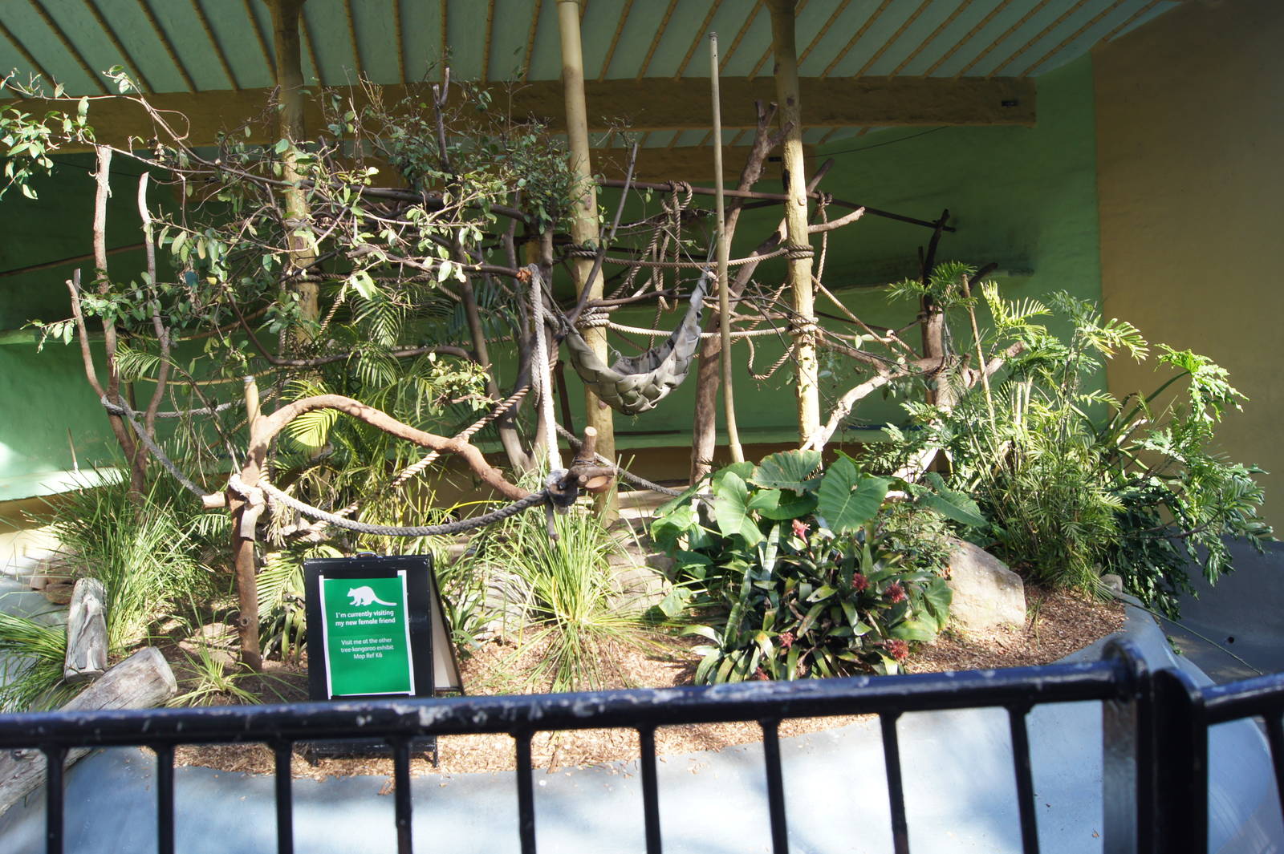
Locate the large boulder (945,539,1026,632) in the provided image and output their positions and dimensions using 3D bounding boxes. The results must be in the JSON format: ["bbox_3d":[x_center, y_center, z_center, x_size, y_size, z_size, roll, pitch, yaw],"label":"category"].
[{"bbox_3d":[2.187,1.018,6.200,0.500,0.550,0.420,-3,-2,-10],"label":"large boulder"}]

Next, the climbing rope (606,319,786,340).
[{"bbox_3d":[0.413,-0.766,7.700,1.420,0.190,0.130,-3,-2,0],"label":"climbing rope"}]

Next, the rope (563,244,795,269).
[{"bbox_3d":[0.301,-1.352,7.700,1.840,0.240,0.220,-3,-2,0],"label":"rope"}]

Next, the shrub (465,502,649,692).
[{"bbox_3d":[-0.493,1.001,5.600,1.030,0.920,1.000,-3,-2,0],"label":"shrub"}]

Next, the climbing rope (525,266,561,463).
[{"bbox_3d":[-0.559,-0.341,5.500,0.130,1.160,0.140,-3,-2,0],"label":"climbing rope"}]

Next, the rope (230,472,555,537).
[{"bbox_3d":[-1.367,0.428,5.300,1.780,0.360,0.200,-3,-2,0],"label":"rope"}]

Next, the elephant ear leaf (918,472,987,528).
[{"bbox_3d":[1.968,0.461,6.100,0.430,0.310,0.320,-3,-2,-15],"label":"elephant ear leaf"}]

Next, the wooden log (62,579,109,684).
[{"bbox_3d":[-3.410,1.251,5.900,0.250,0.680,0.250,-25,-40,-1],"label":"wooden log"}]

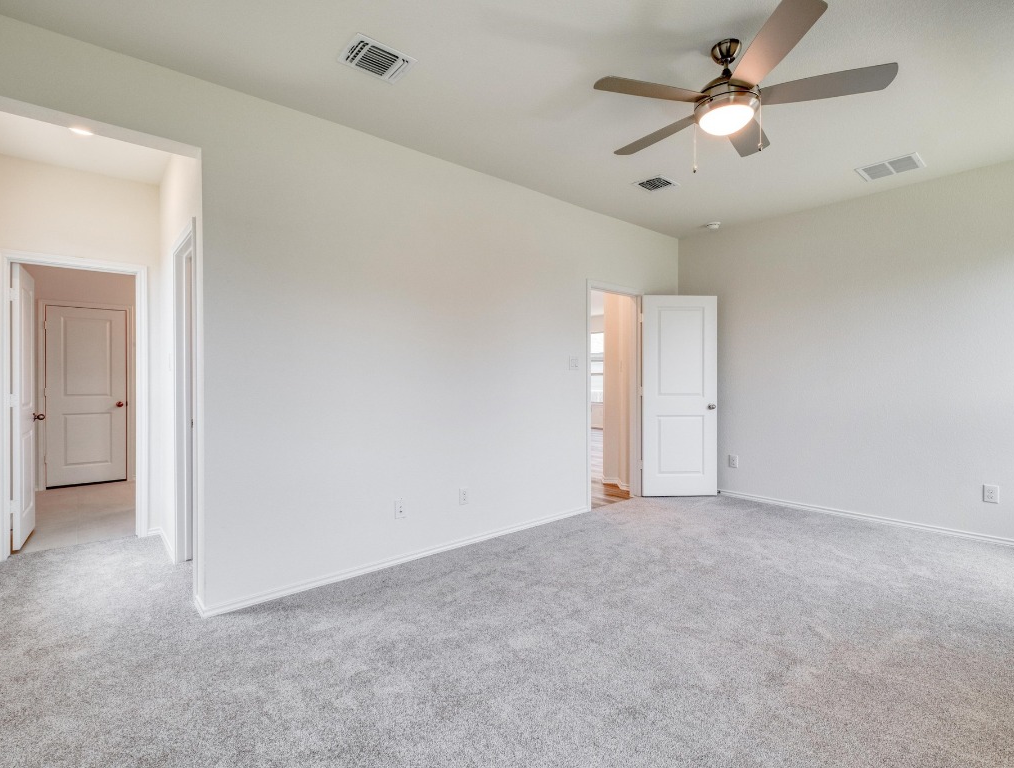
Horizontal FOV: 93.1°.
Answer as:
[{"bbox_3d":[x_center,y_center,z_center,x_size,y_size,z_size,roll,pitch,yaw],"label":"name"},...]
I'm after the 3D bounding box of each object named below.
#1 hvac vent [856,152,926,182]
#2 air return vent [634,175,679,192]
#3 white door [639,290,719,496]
[{"bbox_3d":[2.822,-1.573,3.533,0.355,0.030,0.360,0,1,-39],"label":"hvac vent"},{"bbox_3d":[1.194,-1.574,3.830,0.290,0.030,0.255,0,1,-39],"label":"air return vent"},{"bbox_3d":[1.758,0.120,4.885,0.785,2.030,0.045,0,0,-4],"label":"white door"}]

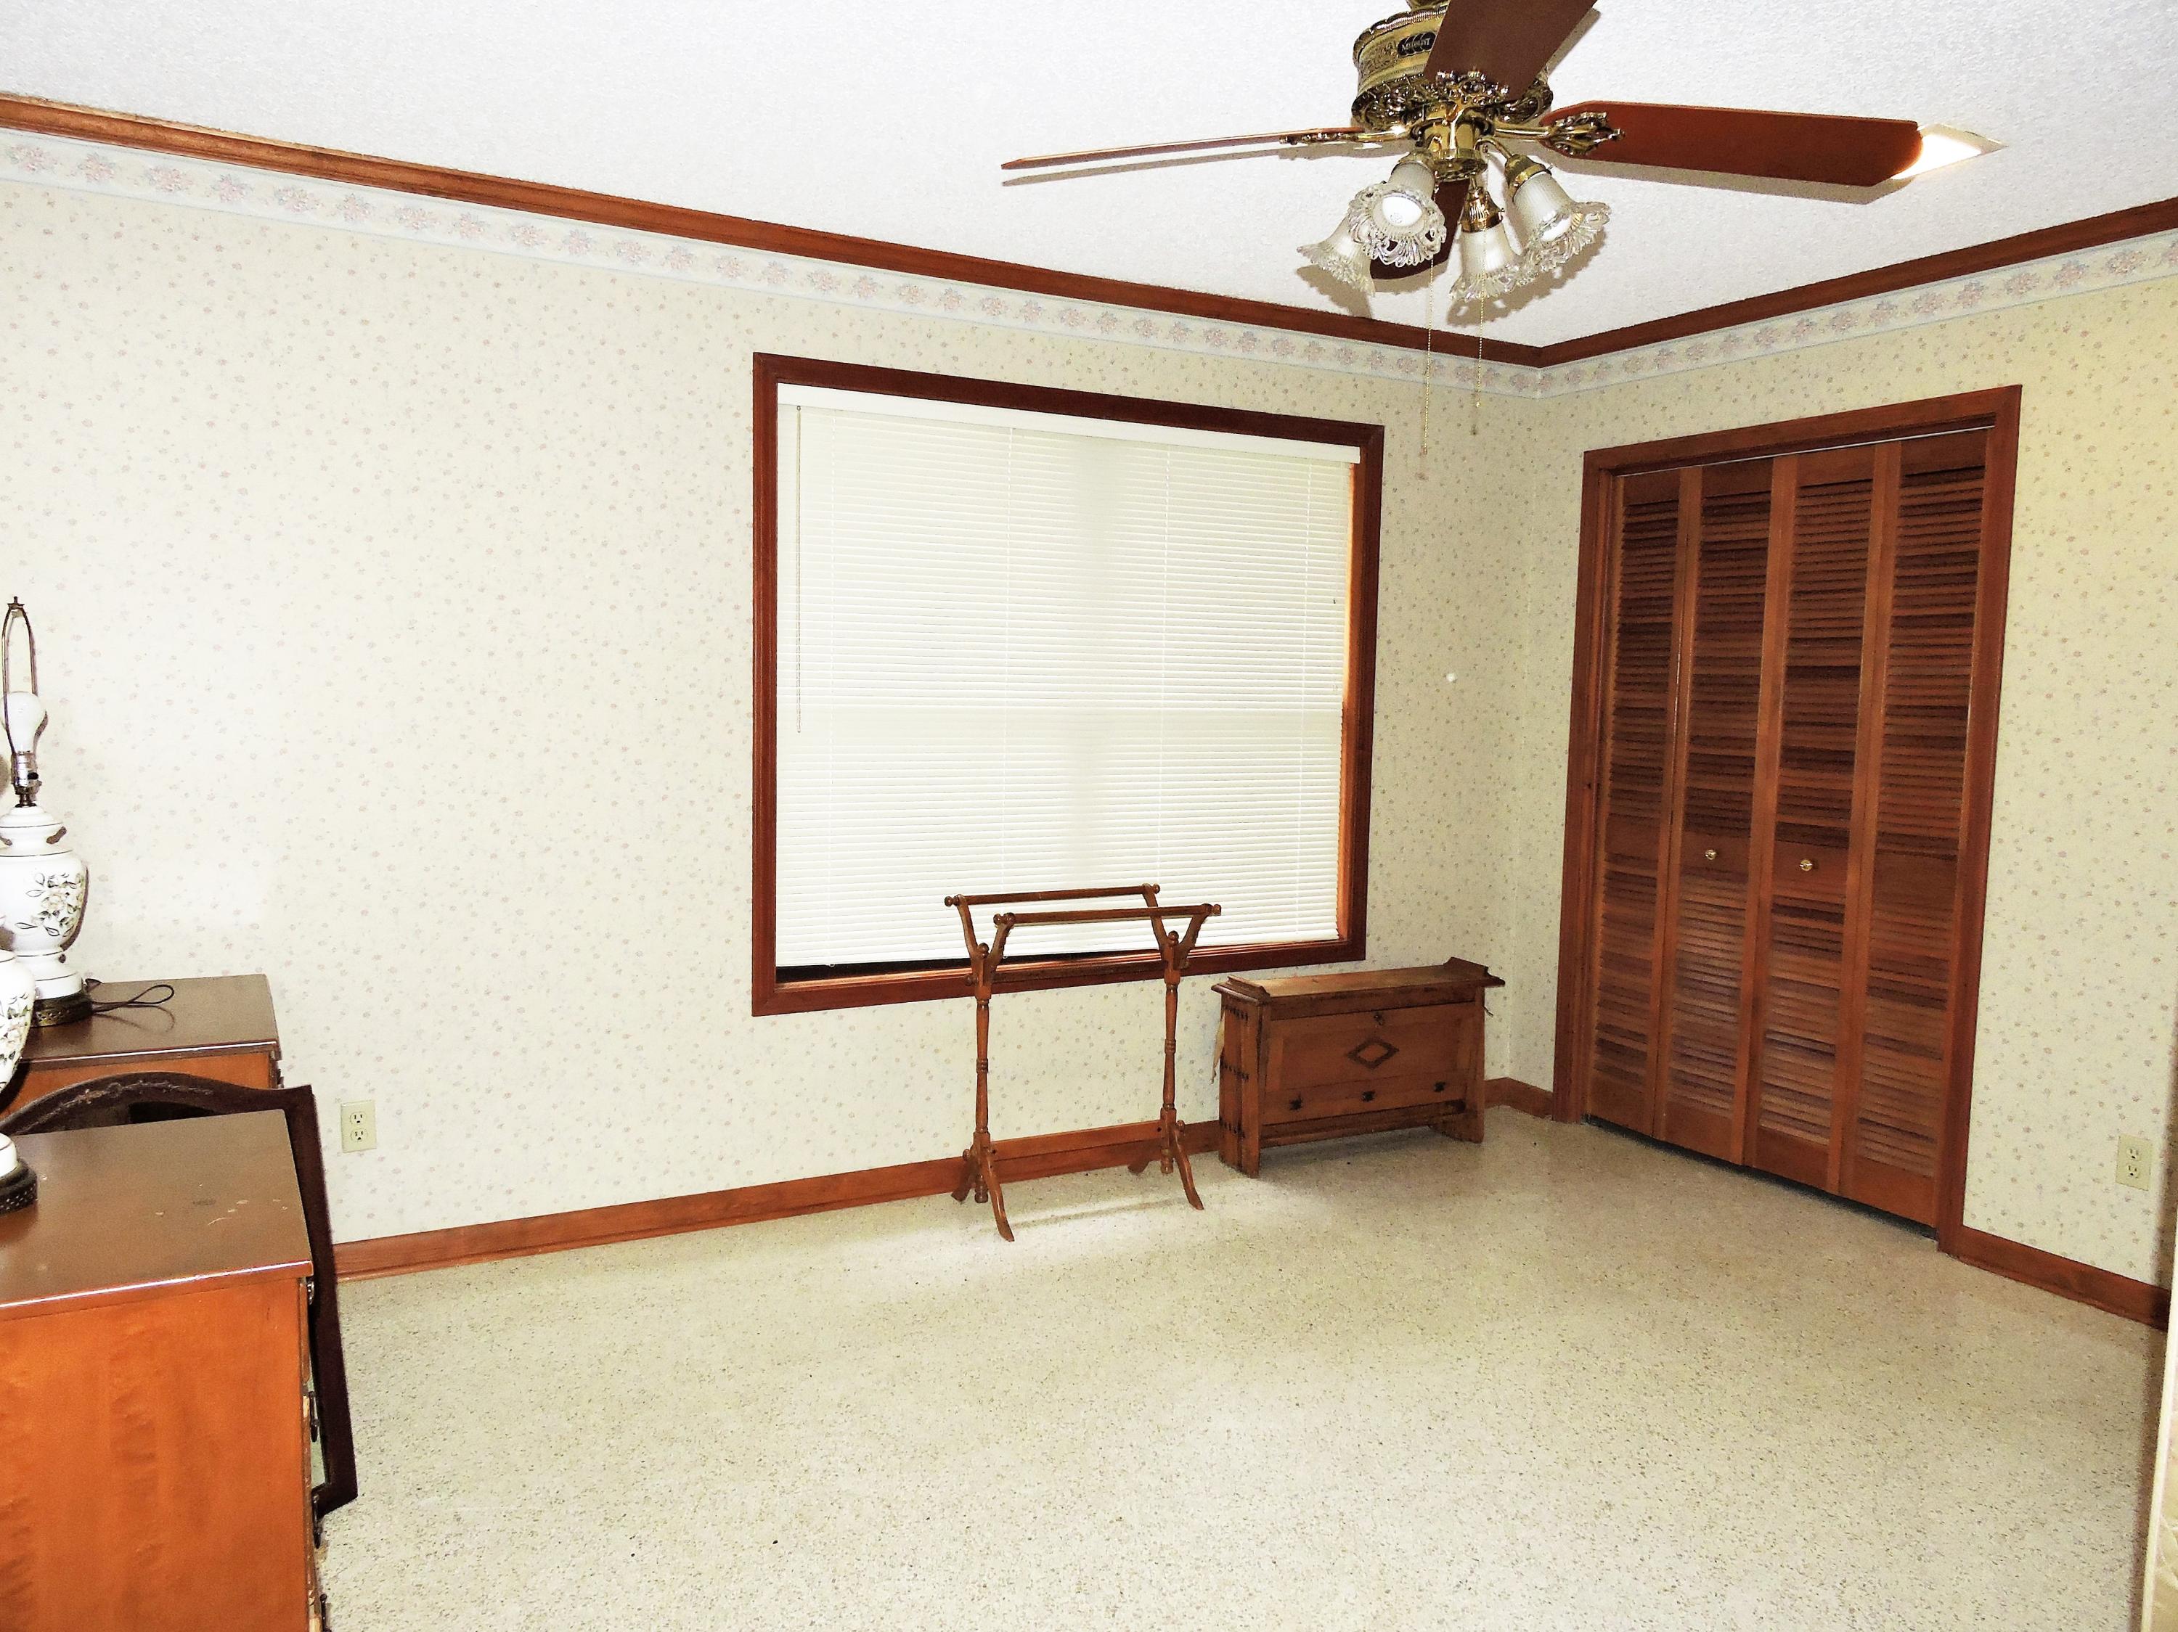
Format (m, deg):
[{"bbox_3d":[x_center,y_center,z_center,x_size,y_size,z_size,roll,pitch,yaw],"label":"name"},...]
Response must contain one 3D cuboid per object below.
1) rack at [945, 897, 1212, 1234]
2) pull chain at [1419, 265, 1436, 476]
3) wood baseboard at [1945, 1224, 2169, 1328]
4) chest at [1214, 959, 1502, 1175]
[{"bbox_3d":[-0.021,0.619,3.948,0.650,0.816,0.355,-2,6,-27],"label":"rack"},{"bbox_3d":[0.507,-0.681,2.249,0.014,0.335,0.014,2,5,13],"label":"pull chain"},{"bbox_3d":[2.264,1.066,3.500,0.024,0.089,0.468,-2,6,-27],"label":"wood baseboard"},{"bbox_3d":[0.788,0.731,4.455,0.870,0.528,0.250,-2,6,-26],"label":"chest"}]

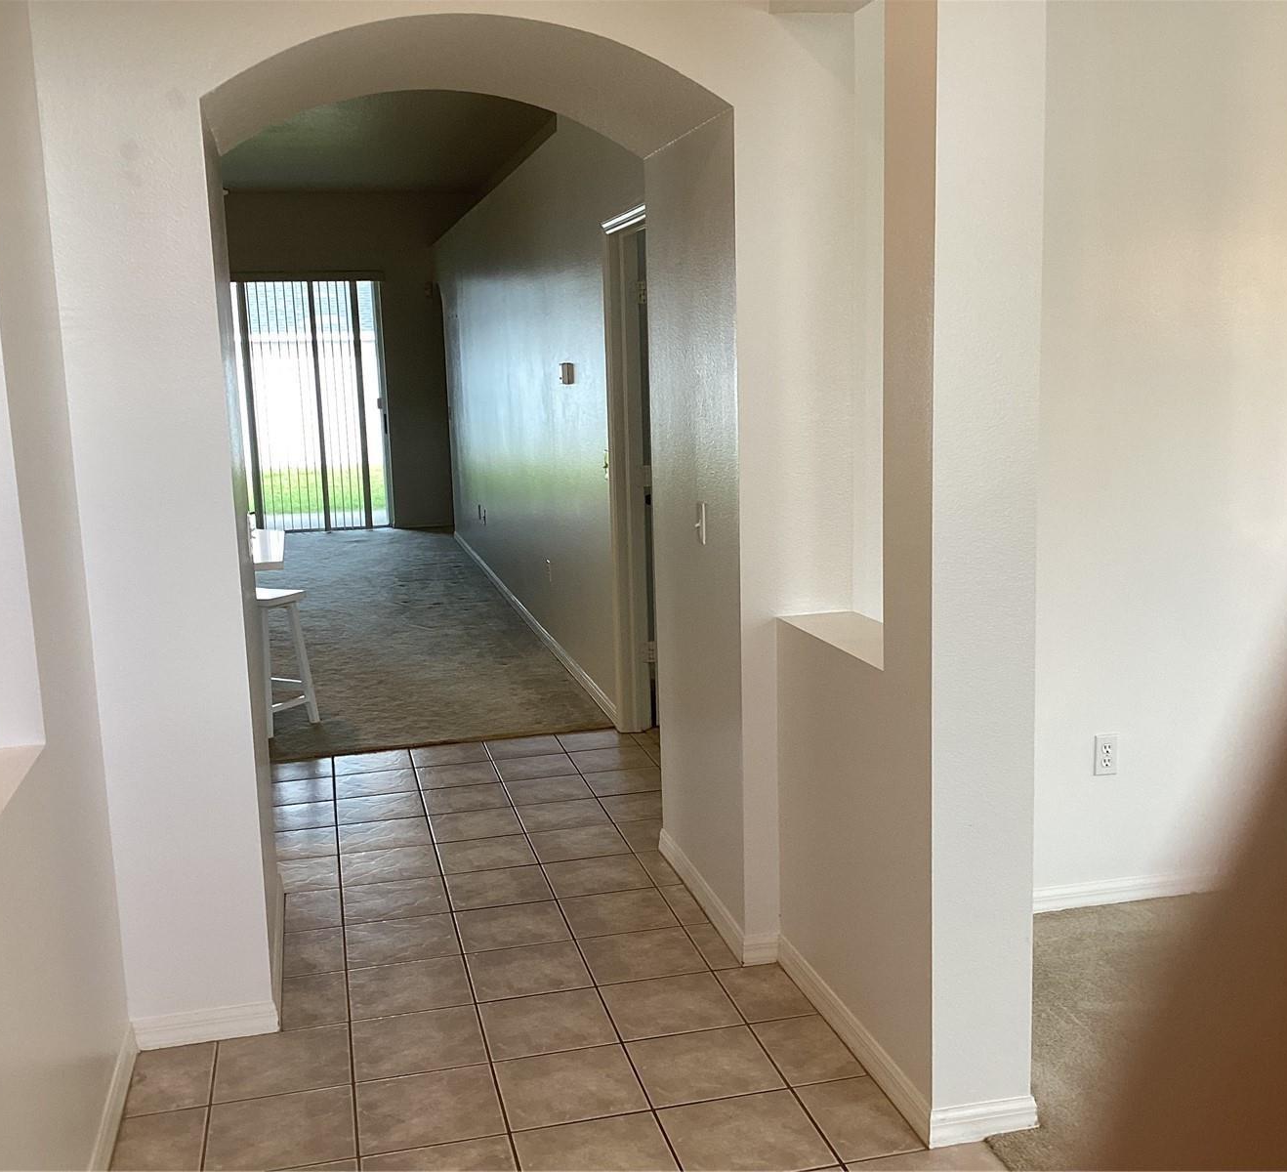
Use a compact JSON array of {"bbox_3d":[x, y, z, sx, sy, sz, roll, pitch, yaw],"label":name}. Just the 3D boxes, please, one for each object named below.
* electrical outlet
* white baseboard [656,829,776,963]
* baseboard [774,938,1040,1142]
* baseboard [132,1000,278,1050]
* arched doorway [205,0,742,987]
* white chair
[{"bbox_3d":[1.293,0.473,3.910,0.071,0.116,0.010,-4,10,-13],"label":"electrical outlet"},{"bbox_3d":[0.201,0.884,4.114,0.095,0.082,0.930,-4,10,-13],"label":"white baseboard"},{"bbox_3d":[0.584,1.009,3.263,0.251,0.083,0.918,-4,10,-13],"label":"baseboard"},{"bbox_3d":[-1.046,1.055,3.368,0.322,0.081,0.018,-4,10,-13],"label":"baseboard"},{"bbox_3d":[-0.460,-0.196,3.789,1.197,2.365,0.930,-4,10,-13],"label":"arched doorway"},{"bbox_3d":[-1.718,0.330,6.249,0.420,0.610,0.320,3,11,30],"label":"white chair"}]

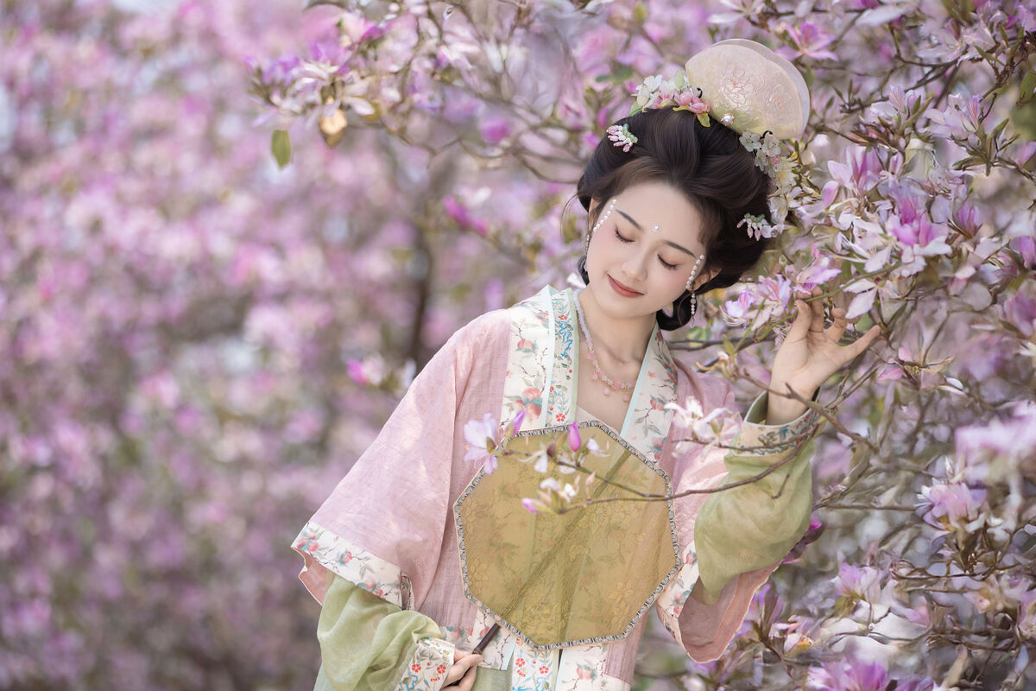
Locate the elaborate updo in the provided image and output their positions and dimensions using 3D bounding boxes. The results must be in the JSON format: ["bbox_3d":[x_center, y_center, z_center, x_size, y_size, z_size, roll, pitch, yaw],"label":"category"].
[{"bbox_3d":[0.187,-0.162,4.620,0.235,0.240,0.235,31,15,5],"label":"elaborate updo"}]

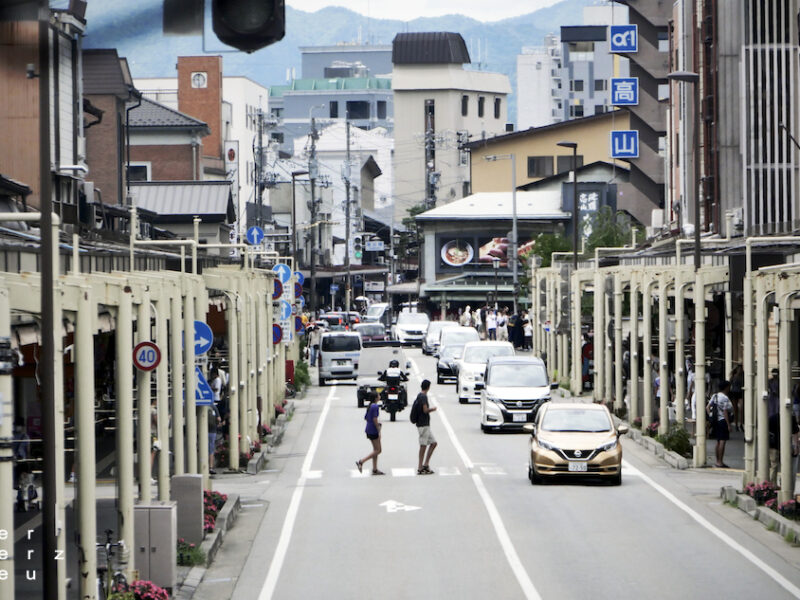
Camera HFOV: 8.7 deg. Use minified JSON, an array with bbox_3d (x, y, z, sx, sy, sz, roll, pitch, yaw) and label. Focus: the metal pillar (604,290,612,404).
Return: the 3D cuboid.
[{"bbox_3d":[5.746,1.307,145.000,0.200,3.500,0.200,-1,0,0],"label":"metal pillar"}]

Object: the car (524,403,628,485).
[{"bbox_3d":[3.260,2.675,99.000,1.730,1.520,4.100,0,0,0],"label":"car"}]

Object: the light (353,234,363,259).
[{"bbox_3d":[-2.127,-2.666,265.000,0.430,1.200,0.330,-1,0,-2],"label":"light"}]

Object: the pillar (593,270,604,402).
[{"bbox_3d":[5.722,1.078,151.500,0.280,3.850,0.250,-1,0,0],"label":"pillar"}]

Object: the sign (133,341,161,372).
[{"bbox_3d":[-3.317,0.747,69.200,0.385,0.385,0.040,0,0,3],"label":"sign"}]

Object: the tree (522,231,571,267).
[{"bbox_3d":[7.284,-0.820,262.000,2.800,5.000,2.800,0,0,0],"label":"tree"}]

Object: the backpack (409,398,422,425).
[{"bbox_3d":[0.323,2.211,104.500,0.230,0.460,0.310,-1,0,0],"label":"backpack"}]

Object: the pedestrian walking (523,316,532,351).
[{"bbox_3d":[6.340,1.681,262.000,0.380,1.700,0.500,0,0,30],"label":"pedestrian walking"}]

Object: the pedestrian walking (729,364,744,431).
[{"bbox_3d":[7.942,2.300,124.000,0.420,1.565,0.360,0,0,26],"label":"pedestrian walking"}]

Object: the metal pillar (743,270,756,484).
[{"bbox_3d":[6.011,1.348,90.500,0.200,3.710,0.180,-1,0,0],"label":"metal pillar"}]

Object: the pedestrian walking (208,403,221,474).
[{"bbox_3d":[-3.677,2.553,102.500,0.360,1.663,0.460,-1,0,14],"label":"pedestrian walking"}]

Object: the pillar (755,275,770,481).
[{"bbox_3d":[6.002,1.387,87.000,0.170,3.550,0.170,-1,0,0],"label":"pillar"}]

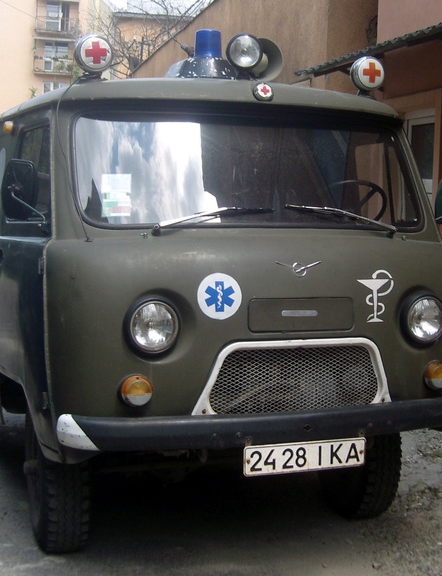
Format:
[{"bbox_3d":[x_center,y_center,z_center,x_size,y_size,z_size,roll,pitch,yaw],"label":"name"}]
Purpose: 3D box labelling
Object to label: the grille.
[{"bbox_3d":[0.297,0.352,3.770,0.740,0.250,0.070,-1,10,-23],"label":"grille"}]

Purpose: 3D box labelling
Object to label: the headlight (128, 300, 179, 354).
[{"bbox_3d":[-0.255,0.139,3.561,0.195,0.195,0.090,-1,4,-23],"label":"headlight"}]

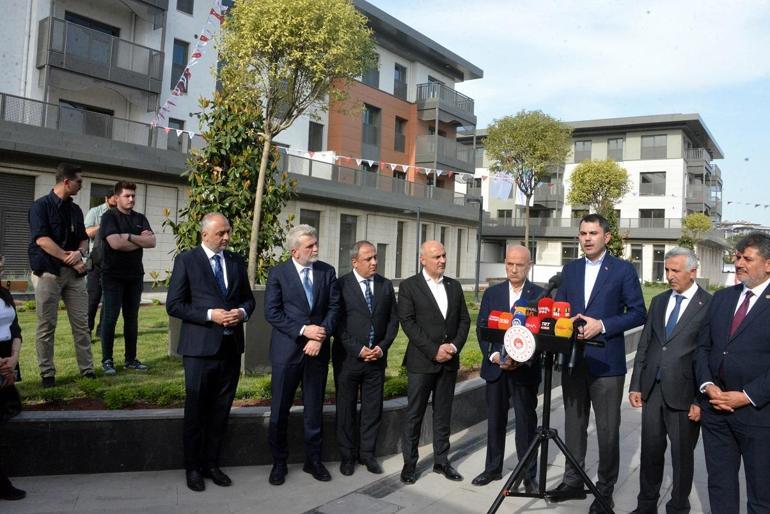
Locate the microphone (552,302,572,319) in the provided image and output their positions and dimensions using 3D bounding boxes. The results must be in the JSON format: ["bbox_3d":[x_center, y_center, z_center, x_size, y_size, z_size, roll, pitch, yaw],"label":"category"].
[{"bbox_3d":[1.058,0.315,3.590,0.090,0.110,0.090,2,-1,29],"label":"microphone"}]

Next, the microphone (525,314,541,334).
[{"bbox_3d":[0.854,0.391,3.470,0.090,0.120,0.090,2,0,21],"label":"microphone"}]

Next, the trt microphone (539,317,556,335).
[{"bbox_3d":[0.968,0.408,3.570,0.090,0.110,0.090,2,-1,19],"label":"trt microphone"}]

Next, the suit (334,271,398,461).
[{"bbox_3d":[-0.136,0.779,4.300,0.500,1.350,0.340,2,0,-25],"label":"suit"}]

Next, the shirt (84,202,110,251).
[{"bbox_3d":[-3.342,-0.326,7.100,0.500,0.660,0.320,2,0,-45],"label":"shirt"}]

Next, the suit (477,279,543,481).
[{"bbox_3d":[0.883,0.855,4.180,0.520,1.430,0.360,2,-1,14],"label":"suit"}]

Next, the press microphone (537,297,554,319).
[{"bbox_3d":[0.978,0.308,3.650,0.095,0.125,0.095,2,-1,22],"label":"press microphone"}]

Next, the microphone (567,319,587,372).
[{"bbox_3d":[1.144,0.535,3.580,0.075,0.310,0.085,8,-6,24],"label":"microphone"}]

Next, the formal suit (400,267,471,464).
[{"bbox_3d":[0.351,0.795,4.250,0.530,1.410,0.360,2,-1,-19],"label":"formal suit"}]

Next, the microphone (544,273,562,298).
[{"bbox_3d":[0.982,0.172,3.500,0.070,0.180,0.070,13,-25,17],"label":"microphone"}]

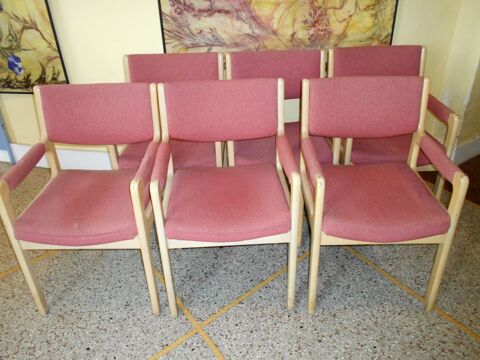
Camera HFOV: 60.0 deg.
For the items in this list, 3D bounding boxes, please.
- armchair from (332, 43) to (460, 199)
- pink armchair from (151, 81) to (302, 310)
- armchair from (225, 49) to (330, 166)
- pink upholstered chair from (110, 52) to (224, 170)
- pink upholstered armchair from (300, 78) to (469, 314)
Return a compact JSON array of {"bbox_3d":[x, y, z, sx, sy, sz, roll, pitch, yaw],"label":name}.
[{"bbox_3d":[0.760,-0.211,2.232,0.543,0.868,0.521,-3,31,-2],"label":"armchair"},{"bbox_3d":[-0.054,0.074,1.794,0.543,0.868,0.521,-3,31,-2],"label":"pink armchair"},{"bbox_3d":[0.209,-0.181,2.212,0.543,0.868,0.521,-2,31,0],"label":"armchair"},{"bbox_3d":[-0.345,-0.171,2.225,0.543,0.868,0.521,-1,31,1],"label":"pink upholstered chair"},{"bbox_3d":[0.536,0.059,1.746,0.532,0.861,0.509,-1,30,1],"label":"pink upholstered armchair"}]

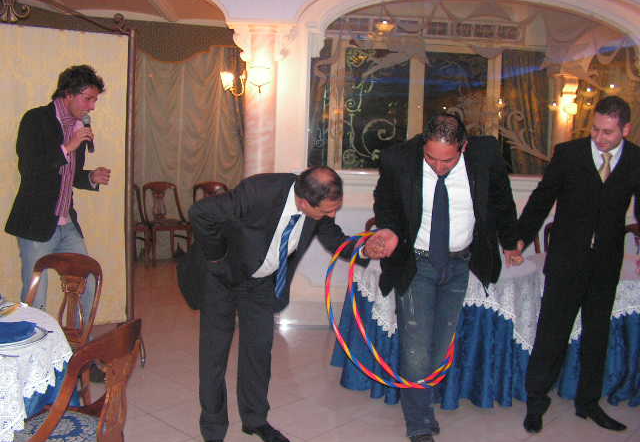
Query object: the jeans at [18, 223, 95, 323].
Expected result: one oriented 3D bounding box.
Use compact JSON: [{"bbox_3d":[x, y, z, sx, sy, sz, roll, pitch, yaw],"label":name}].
[{"bbox_3d":[-1.498,0.534,3.890,0.460,0.970,0.350,-6,11,-39],"label":"jeans"}]

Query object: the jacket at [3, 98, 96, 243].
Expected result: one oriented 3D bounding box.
[{"bbox_3d":[-1.567,-0.288,3.870,0.440,0.790,0.490,6,7,32],"label":"jacket"}]

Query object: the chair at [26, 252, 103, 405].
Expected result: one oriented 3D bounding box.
[{"bbox_3d":[-1.409,0.649,3.513,0.450,0.890,0.530,1,9,2],"label":"chair"}]

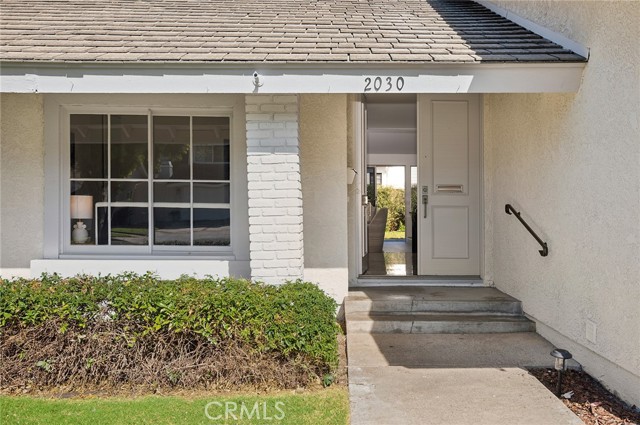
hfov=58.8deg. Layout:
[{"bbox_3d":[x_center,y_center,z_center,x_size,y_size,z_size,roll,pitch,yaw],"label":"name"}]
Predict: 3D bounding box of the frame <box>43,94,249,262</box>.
[{"bbox_3d":[-2.053,-0.433,6.676,2.450,1.997,0.120,0,0,2],"label":"frame"}]

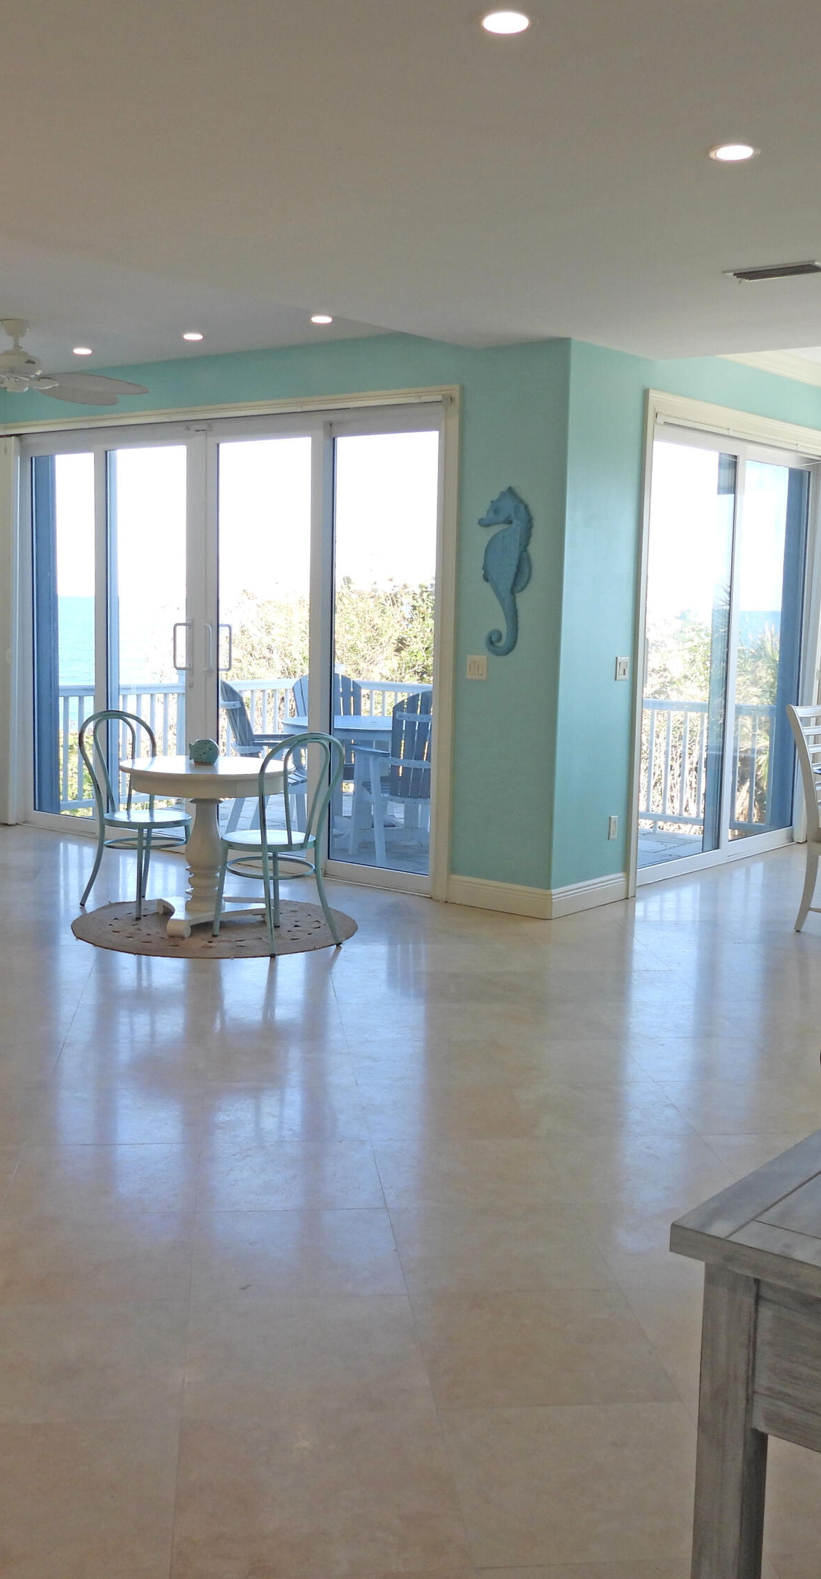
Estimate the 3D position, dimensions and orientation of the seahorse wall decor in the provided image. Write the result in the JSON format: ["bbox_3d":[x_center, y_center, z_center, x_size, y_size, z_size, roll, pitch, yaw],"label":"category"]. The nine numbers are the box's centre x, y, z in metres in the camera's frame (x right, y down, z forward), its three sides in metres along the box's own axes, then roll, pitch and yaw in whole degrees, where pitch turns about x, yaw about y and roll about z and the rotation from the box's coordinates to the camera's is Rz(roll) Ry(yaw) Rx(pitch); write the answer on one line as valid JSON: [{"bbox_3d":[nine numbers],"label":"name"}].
[{"bbox_3d":[0.441,-1.018,6.841,0.312,0.778,0.045,7,9,38],"label":"seahorse wall decor"}]

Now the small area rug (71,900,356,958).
[{"bbox_3d":[-0.890,0.622,6.592,1.220,0.016,1.220,1,7,0],"label":"small area rug"}]

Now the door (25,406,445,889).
[{"bbox_3d":[-1.142,-0.826,8.195,3.214,2.410,0.130,7,9,37],"label":"door"}]

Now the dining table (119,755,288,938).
[{"bbox_3d":[-0.918,0.266,6.457,0.720,0.755,0.720,1,7,0],"label":"dining table"}]

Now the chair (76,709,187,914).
[{"bbox_3d":[-1.288,0.121,6.923,0.500,0.910,0.420,8,10,42],"label":"chair"}]

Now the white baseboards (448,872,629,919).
[{"bbox_3d":[0.657,0.493,7.367,0.620,0.140,0.690,7,9,37],"label":"white baseboards"}]

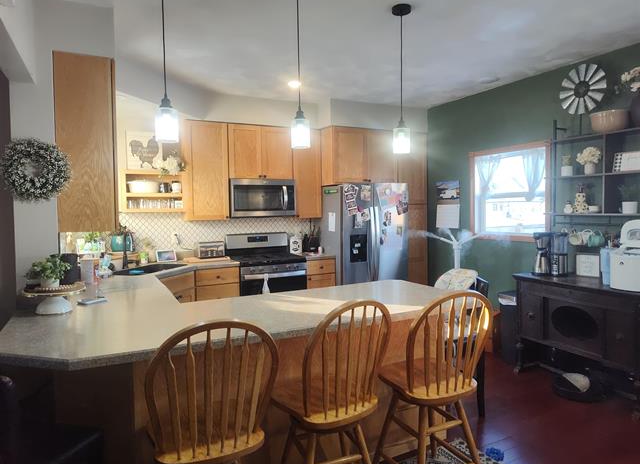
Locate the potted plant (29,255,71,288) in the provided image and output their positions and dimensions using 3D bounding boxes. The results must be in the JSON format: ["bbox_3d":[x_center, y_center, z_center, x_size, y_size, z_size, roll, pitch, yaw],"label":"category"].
[{"bbox_3d":[-1.513,0.222,2.387,0.201,0.189,0.191,-3,3,-27],"label":"potted plant"}]

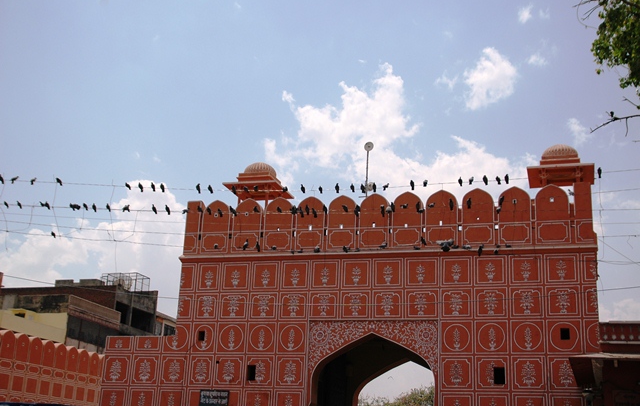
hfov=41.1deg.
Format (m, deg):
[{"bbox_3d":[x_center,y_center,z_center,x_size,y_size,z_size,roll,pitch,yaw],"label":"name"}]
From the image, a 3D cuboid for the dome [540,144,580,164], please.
[{"bbox_3d":[11.889,-2.313,42.190,1.815,1.133,1.815,-3,-19,16],"label":"dome"}]

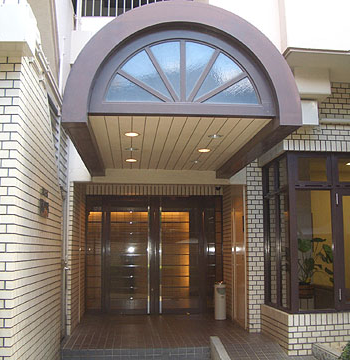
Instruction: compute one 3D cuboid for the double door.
[{"bbox_3d":[-0.392,1.429,9.150,2.550,2.210,0.120,1,-8,-5],"label":"double door"}]

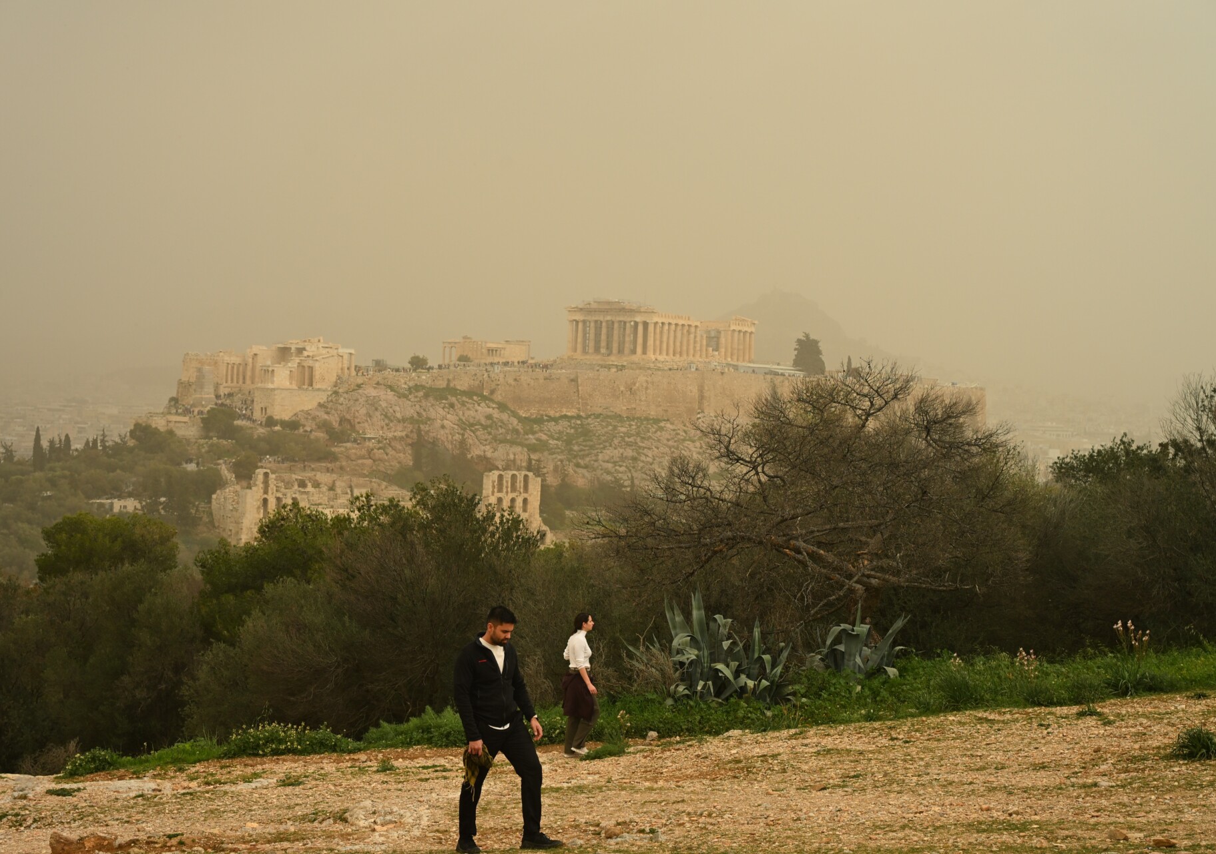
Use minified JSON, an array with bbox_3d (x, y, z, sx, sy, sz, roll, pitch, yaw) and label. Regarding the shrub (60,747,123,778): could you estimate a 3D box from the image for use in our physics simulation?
[{"bbox_3d":[-5.805,3.771,22.000,0.700,0.340,0.520,3,1,0],"label":"shrub"}]

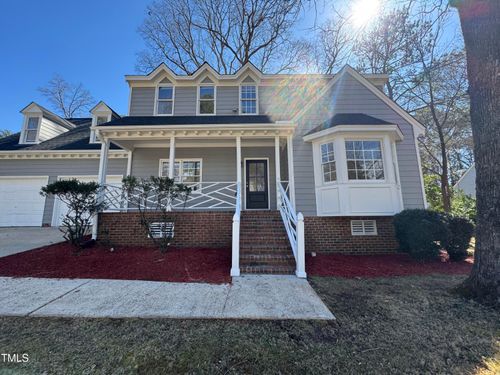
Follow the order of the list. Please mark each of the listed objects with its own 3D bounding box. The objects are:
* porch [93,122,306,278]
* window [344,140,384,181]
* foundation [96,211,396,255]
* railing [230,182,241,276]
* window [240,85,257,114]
[{"bbox_3d":[-1.819,-0.046,6.261,6.770,4.410,3.550,-1,-9,0],"label":"porch"},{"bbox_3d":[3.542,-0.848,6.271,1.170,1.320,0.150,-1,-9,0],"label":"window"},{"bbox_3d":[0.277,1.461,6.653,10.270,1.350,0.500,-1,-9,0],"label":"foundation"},{"bbox_3d":[-0.324,0.839,5.436,0.200,2.370,2.200,-1,-9,0],"label":"railing"},{"bbox_3d":[-0.066,-3.725,8.538,0.700,1.390,0.140,-1,-9,0],"label":"window"}]

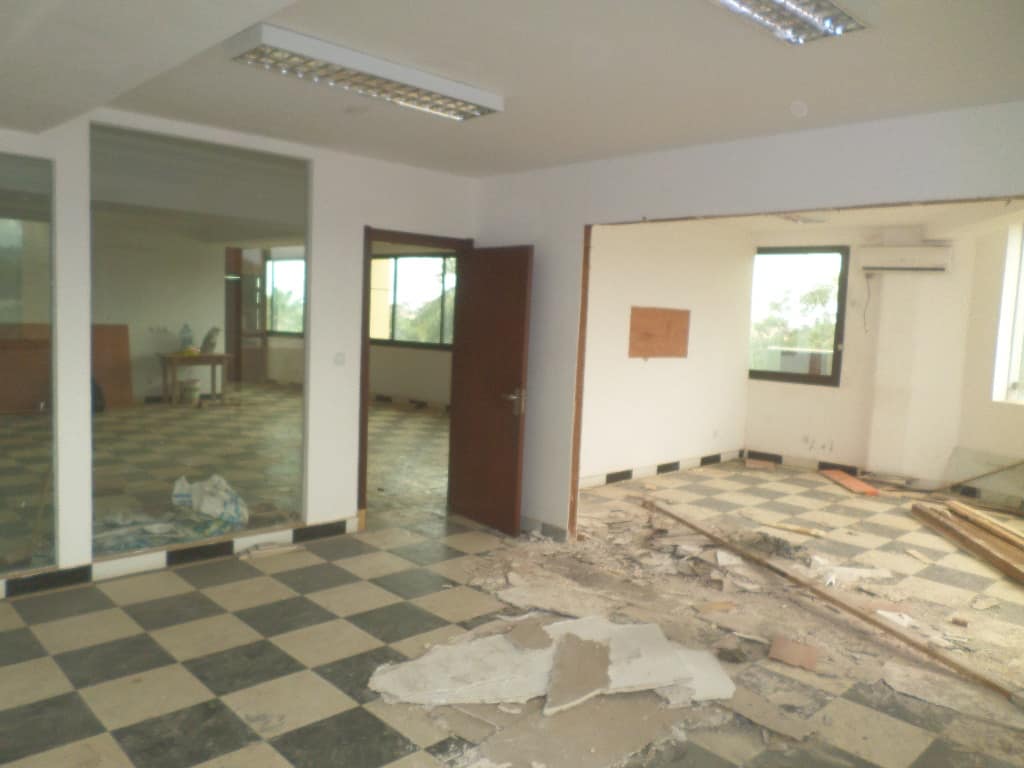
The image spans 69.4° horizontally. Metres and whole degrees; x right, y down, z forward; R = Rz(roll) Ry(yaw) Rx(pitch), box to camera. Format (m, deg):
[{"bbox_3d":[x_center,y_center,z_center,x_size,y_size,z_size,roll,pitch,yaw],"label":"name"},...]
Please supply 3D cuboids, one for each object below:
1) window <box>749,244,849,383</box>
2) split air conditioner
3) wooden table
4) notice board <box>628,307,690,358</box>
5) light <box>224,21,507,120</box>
[{"bbox_3d":[3.264,-0.781,8.463,0.100,1.550,1.100,-2,7,-43],"label":"window"},{"bbox_3d":[3.943,-1.245,7.423,0.215,0.270,0.790,-2,7,-43],"label":"split air conditioner"},{"bbox_3d":[-4.959,-0.075,11.542,0.920,0.755,0.560,-2,7,-43],"label":"wooden table"},{"bbox_3d":[1.524,-0.509,7.532,0.990,0.490,0.030,-3,8,-44],"label":"notice board"},{"bbox_3d":[-0.587,-1.364,3.303,1.190,0.078,0.270,-2,7,-41],"label":"light"}]

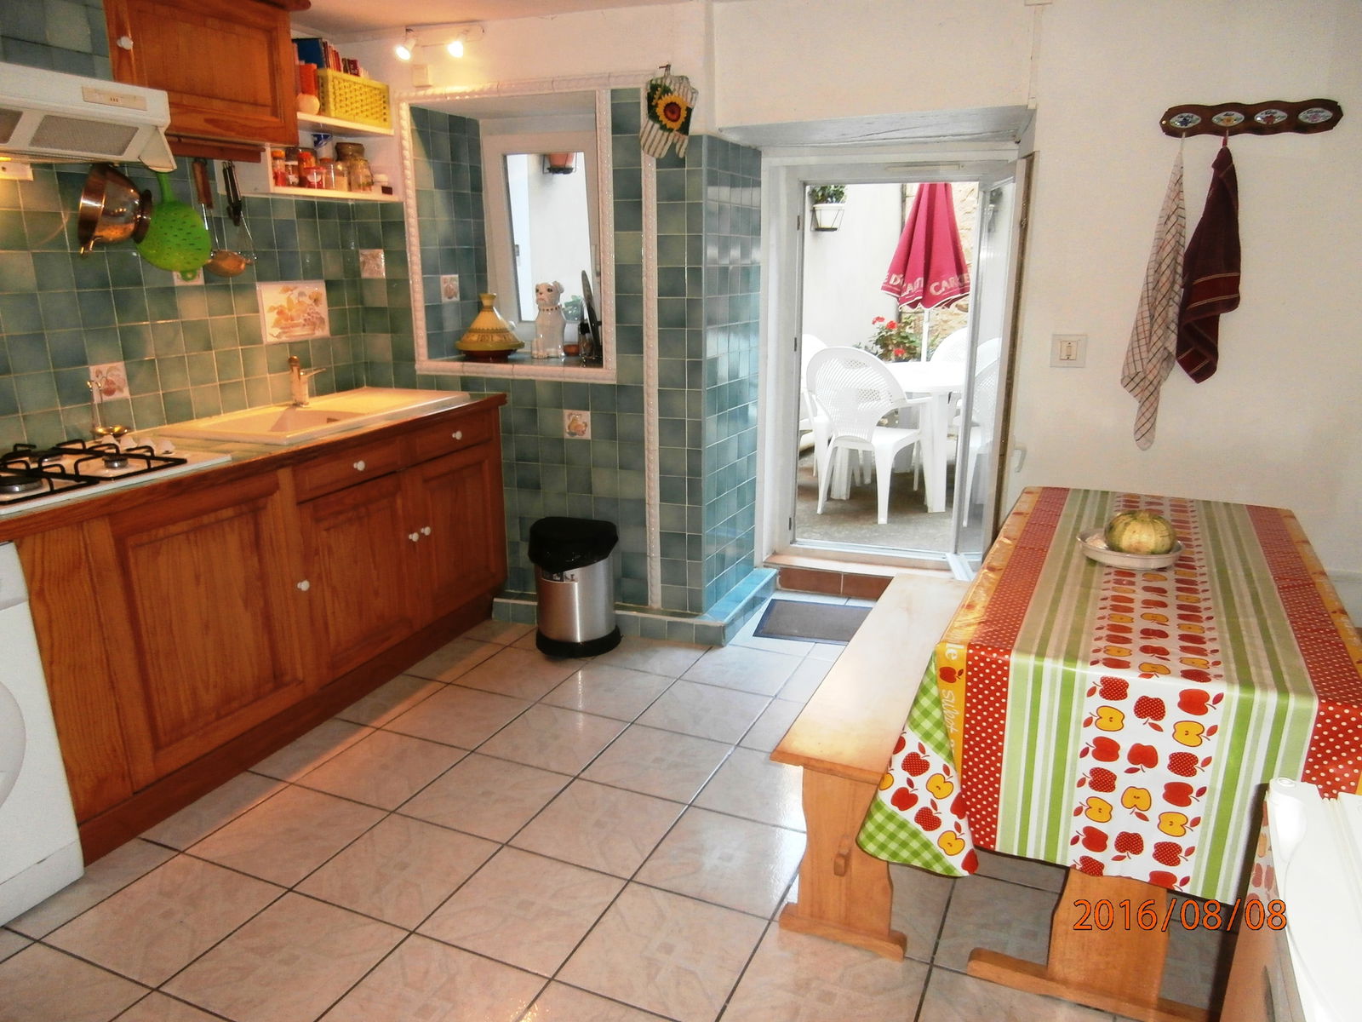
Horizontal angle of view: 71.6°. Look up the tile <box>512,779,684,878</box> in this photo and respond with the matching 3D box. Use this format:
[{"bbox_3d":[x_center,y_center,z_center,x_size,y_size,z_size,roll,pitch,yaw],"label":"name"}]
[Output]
[{"bbox_3d":[-0.200,0.782,2.350,0.333,0.010,0.333,6,16,23],"label":"tile"}]

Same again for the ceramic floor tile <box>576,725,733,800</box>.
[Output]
[{"bbox_3d":[-0.060,0.697,2.629,0.332,0.010,0.332,6,16,24],"label":"ceramic floor tile"}]

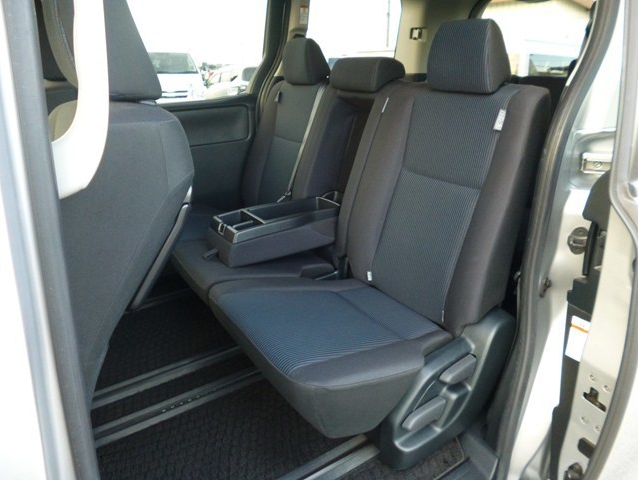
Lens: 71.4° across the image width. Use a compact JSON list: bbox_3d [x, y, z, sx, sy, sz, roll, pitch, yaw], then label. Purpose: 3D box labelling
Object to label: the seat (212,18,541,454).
[{"bbox_3d":[0.144,-0.030,1.188,0.850,1.068,0.564,-13,25,-30],"label":"seat"}]

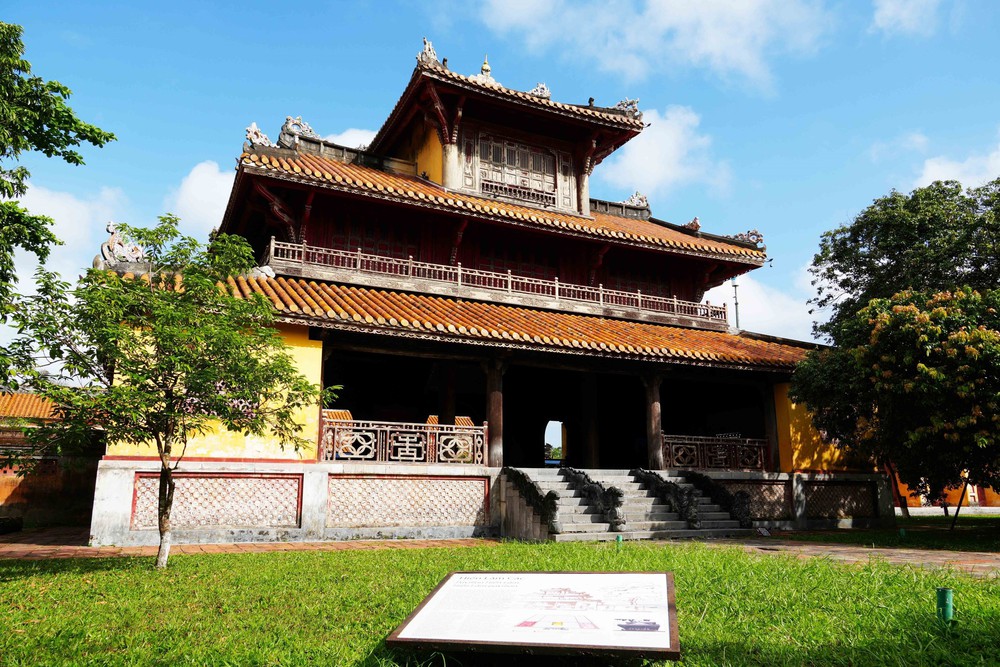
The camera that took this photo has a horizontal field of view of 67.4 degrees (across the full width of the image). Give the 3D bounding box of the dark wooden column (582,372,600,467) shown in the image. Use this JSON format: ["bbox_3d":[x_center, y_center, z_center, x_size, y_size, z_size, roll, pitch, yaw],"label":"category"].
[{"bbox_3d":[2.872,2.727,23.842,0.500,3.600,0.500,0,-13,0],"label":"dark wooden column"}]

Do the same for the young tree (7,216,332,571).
[{"bbox_3d":[-4.346,0.687,10.106,3.900,4.750,3.700,6,-14,-25],"label":"young tree"}]

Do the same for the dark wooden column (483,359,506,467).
[{"bbox_3d":[-0.102,1.980,18.587,0.390,2.760,0.390,6,-14,-25],"label":"dark wooden column"}]

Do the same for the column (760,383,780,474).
[{"bbox_3d":[8.106,2.832,22.398,0.390,2.740,0.390,6,-14,-25],"label":"column"}]

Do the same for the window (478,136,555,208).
[{"bbox_3d":[0.630,-5.286,24.382,2.800,2.120,0.200,6,-14,-25],"label":"window"}]

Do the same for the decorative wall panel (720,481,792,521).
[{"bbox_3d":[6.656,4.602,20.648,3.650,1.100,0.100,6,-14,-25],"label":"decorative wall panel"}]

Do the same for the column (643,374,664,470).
[{"bbox_3d":[4.269,2.458,20.611,0.390,2.700,0.390,6,-14,-25],"label":"column"}]

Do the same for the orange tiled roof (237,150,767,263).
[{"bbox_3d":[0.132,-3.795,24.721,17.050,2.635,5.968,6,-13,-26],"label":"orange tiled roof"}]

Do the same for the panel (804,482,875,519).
[{"bbox_3d":[10.114,4.957,22.255,3.120,1.080,0.100,6,-14,-25],"label":"panel"}]

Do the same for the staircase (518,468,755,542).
[{"bbox_3d":[2.922,3.950,17.507,5.200,1.600,2.500,6,-14,-25],"label":"staircase"}]

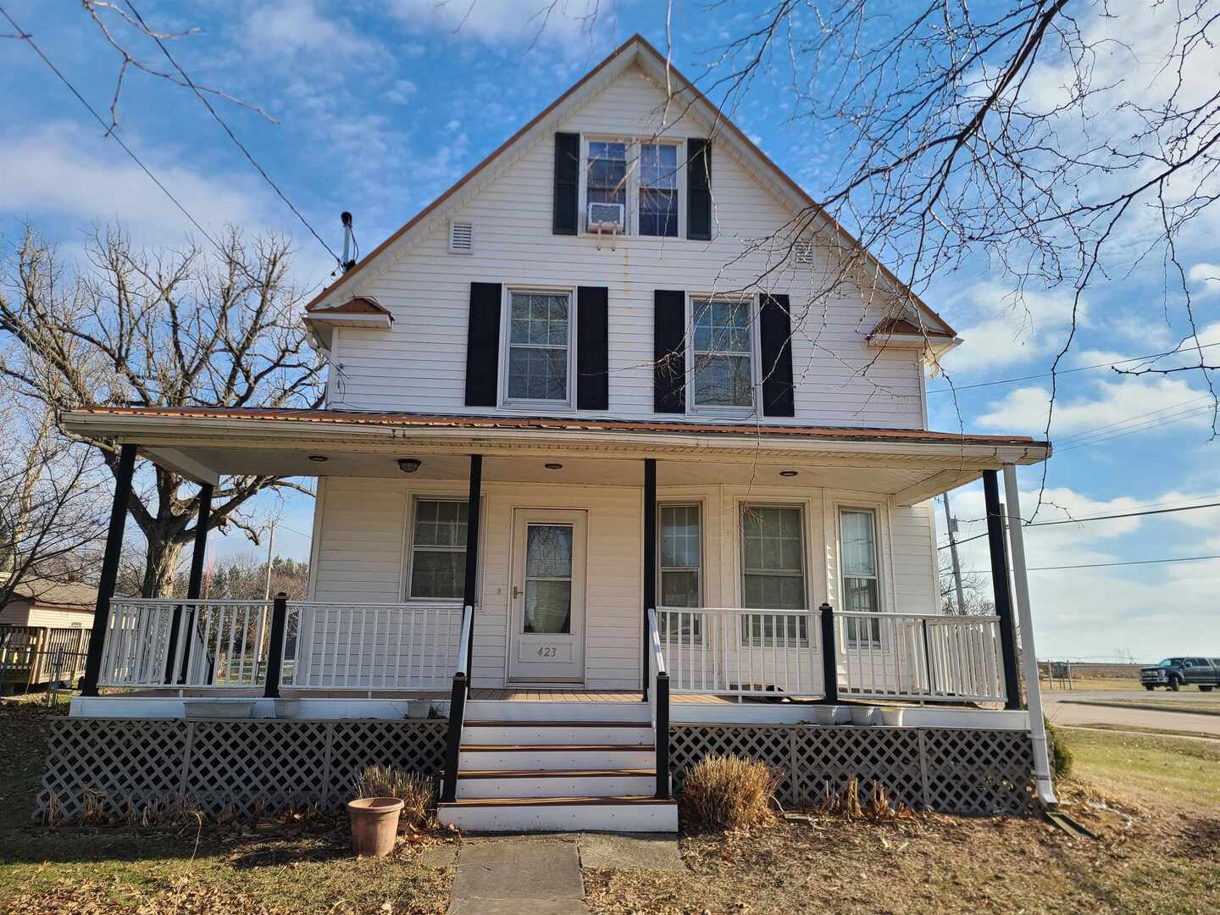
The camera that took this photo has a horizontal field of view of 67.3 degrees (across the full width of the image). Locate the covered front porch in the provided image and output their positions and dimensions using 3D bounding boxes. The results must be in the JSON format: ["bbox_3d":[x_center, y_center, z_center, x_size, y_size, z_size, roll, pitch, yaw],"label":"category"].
[{"bbox_3d":[-0.446,0.985,9.886,9.550,3.520,2.500,2,-13,-4],"label":"covered front porch"}]

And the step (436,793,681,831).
[{"bbox_3d":[-0.428,2.973,7.617,1.960,0.210,0.340,2,-13,-4],"label":"step"}]

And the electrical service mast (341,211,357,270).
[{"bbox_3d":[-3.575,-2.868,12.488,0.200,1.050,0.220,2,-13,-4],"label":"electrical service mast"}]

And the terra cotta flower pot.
[{"bbox_3d":[-1.722,2.709,6.713,0.410,0.345,0.410,2,-13,-4],"label":"terra cotta flower pot"}]

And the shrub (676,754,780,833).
[{"bbox_3d":[1.053,2.932,8.109,0.900,0.600,0.800,2,-13,-4],"label":"shrub"}]

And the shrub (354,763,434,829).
[{"bbox_3d":[-1.857,2.885,7.876,0.750,0.500,0.600,2,-13,-4],"label":"shrub"}]

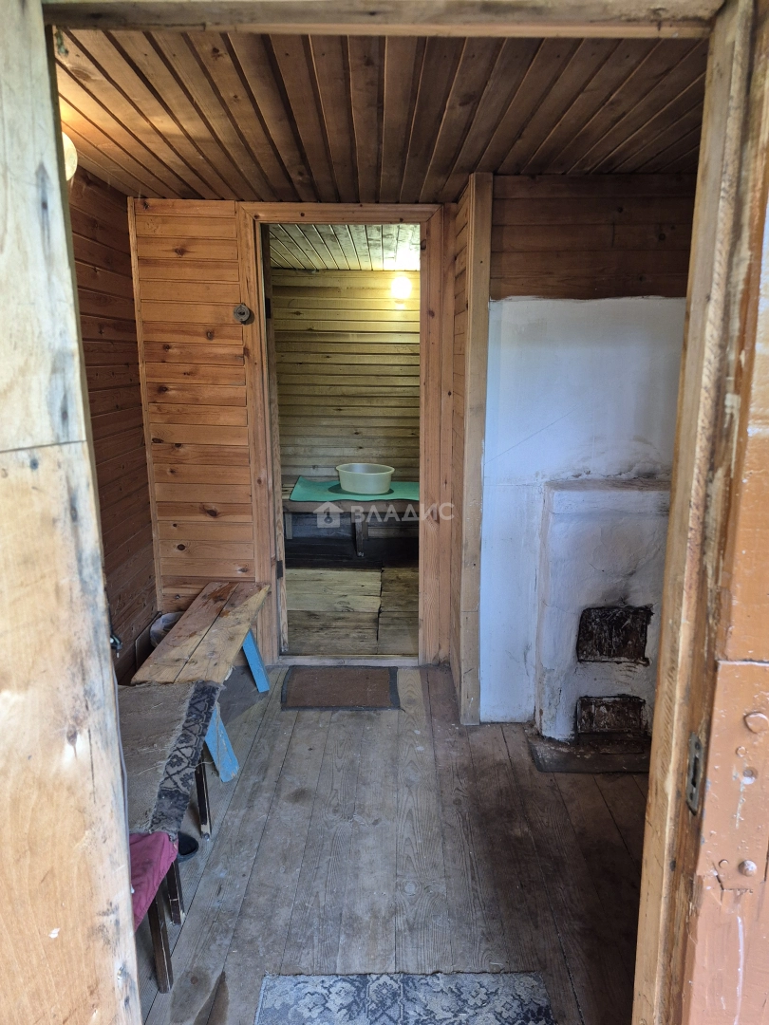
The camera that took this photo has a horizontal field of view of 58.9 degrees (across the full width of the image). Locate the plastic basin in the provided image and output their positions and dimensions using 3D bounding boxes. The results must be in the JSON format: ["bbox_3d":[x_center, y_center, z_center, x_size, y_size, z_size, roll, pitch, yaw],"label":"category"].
[{"bbox_3d":[-0.143,-0.262,5.250,0.450,0.165,0.450,1,12,0],"label":"plastic basin"}]

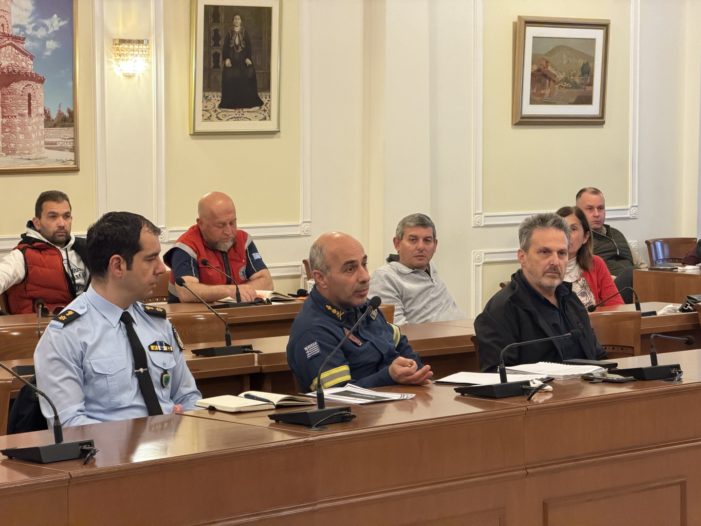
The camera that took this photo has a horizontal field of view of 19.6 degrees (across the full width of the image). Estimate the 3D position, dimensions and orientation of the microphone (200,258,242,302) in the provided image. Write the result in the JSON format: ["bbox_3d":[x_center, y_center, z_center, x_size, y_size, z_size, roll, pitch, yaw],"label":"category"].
[{"bbox_3d":[-0.538,0.085,8.567,0.150,0.186,0.287,-4,6,-40],"label":"microphone"}]

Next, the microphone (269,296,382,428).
[{"bbox_3d":[-0.053,0.266,5.597,0.182,0.332,0.303,5,7,45],"label":"microphone"}]

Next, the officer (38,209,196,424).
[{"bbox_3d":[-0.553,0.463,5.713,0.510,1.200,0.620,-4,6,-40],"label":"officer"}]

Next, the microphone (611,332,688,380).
[{"bbox_3d":[0.968,0.285,6.543,0.211,0.130,0.368,3,6,30],"label":"microphone"}]

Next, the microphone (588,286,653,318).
[{"bbox_3d":[1.093,0.154,8.288,0.150,0.116,0.311,-4,6,-40],"label":"microphone"}]

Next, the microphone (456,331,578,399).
[{"bbox_3d":[0.526,0.292,6.152,0.377,0.185,0.170,-4,6,-40],"label":"microphone"}]

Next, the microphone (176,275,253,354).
[{"bbox_3d":[-0.498,0.182,7.090,0.150,0.245,0.311,-4,6,-40],"label":"microphone"}]

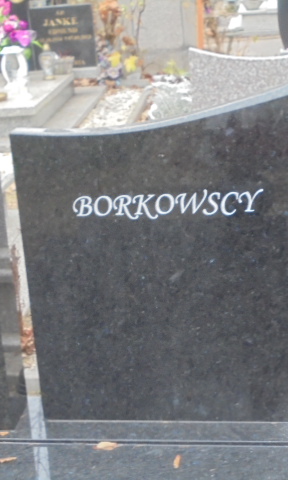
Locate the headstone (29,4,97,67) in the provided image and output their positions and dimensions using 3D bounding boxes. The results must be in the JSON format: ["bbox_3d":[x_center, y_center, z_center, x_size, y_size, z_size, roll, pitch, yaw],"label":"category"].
[{"bbox_3d":[-0.680,-1.734,7.742,0.535,0.525,0.070,-2,18,6],"label":"headstone"}]

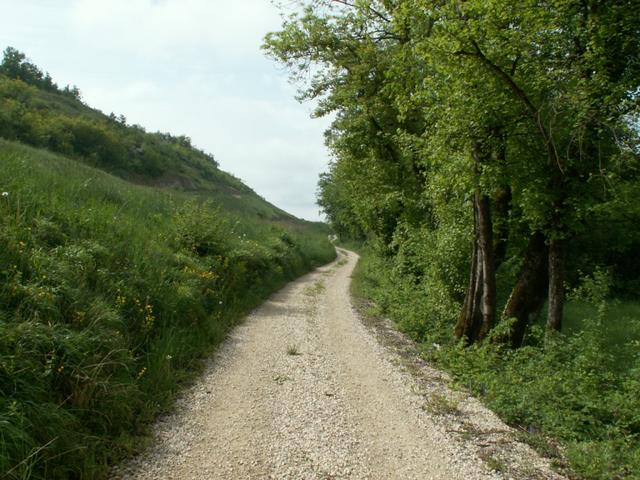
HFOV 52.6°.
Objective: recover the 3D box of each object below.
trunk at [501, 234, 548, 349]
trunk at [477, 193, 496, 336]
[{"bbox_3d":[3.260,0.800,10.200,0.500,1.850,0.450,14,0,0],"label":"trunk"},{"bbox_3d":[2.580,0.400,10.000,0.290,2.280,0.290,0,0,0],"label":"trunk"}]

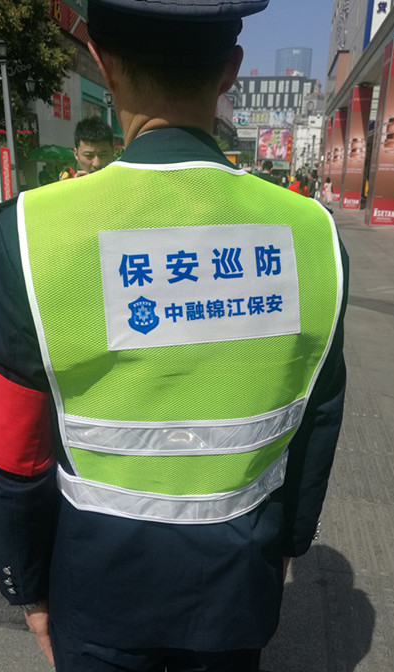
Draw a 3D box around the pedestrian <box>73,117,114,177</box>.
[{"bbox_3d":[-0.461,-0.130,2.524,0.500,1.720,0.330,-5,18,-17],"label":"pedestrian"}]

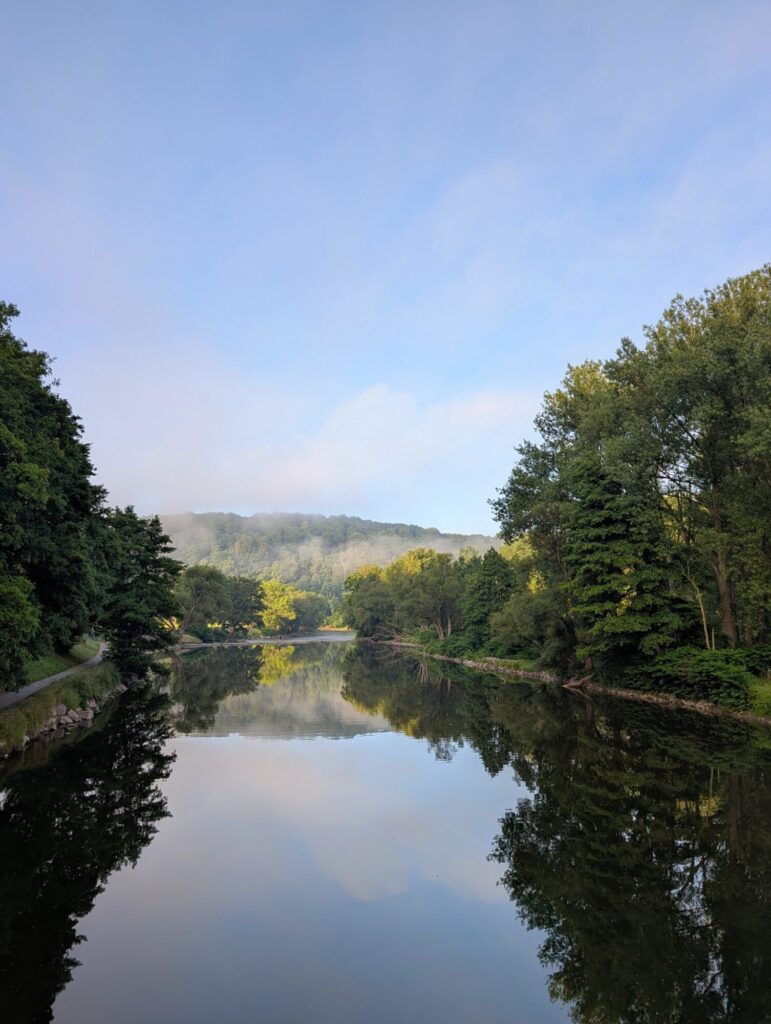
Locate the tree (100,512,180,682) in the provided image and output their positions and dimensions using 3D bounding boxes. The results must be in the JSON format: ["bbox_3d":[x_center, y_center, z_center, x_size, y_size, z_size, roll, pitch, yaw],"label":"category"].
[{"bbox_3d":[-19.490,6.310,56.100,6.760,13.240,6.760,1,-9,0],"label":"tree"}]

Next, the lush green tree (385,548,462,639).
[{"bbox_3d":[5.940,13.050,111.100,12.190,14.580,10.970,1,-9,0],"label":"lush green tree"}]

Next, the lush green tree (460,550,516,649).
[{"bbox_3d":[14.750,12.930,102.850,8.200,15.250,8.200,1,-9,0],"label":"lush green tree"}]

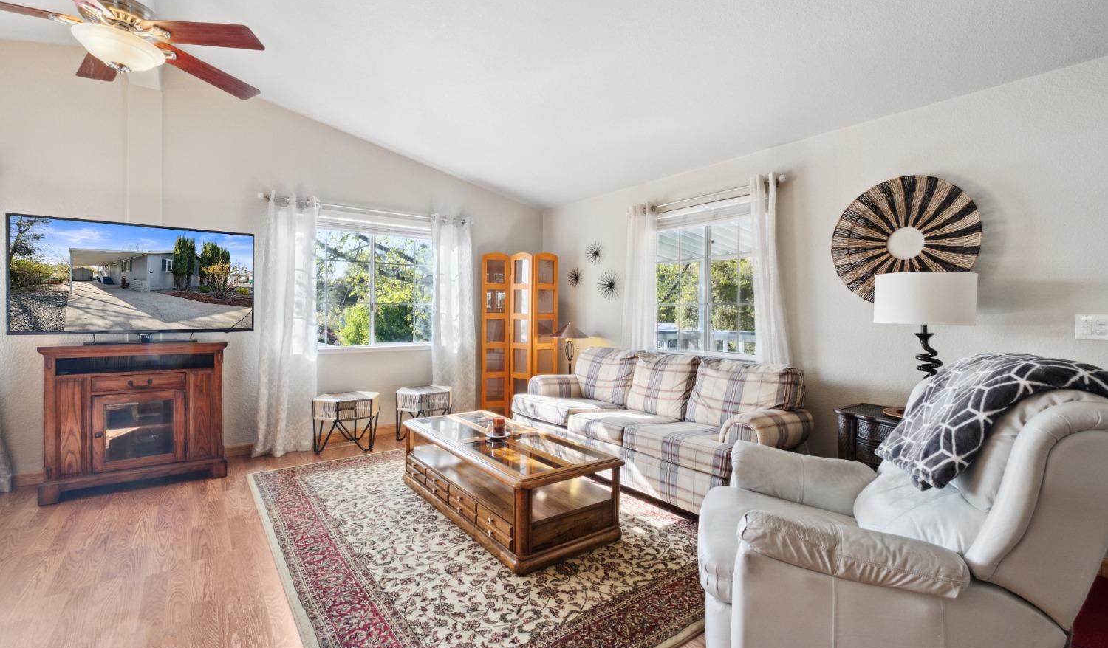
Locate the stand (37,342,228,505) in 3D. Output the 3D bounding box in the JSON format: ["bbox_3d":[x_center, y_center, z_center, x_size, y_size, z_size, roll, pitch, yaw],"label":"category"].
[{"bbox_3d":[-2.756,0.600,3.131,0.905,0.920,0.470,0,0,-33],"label":"stand"}]

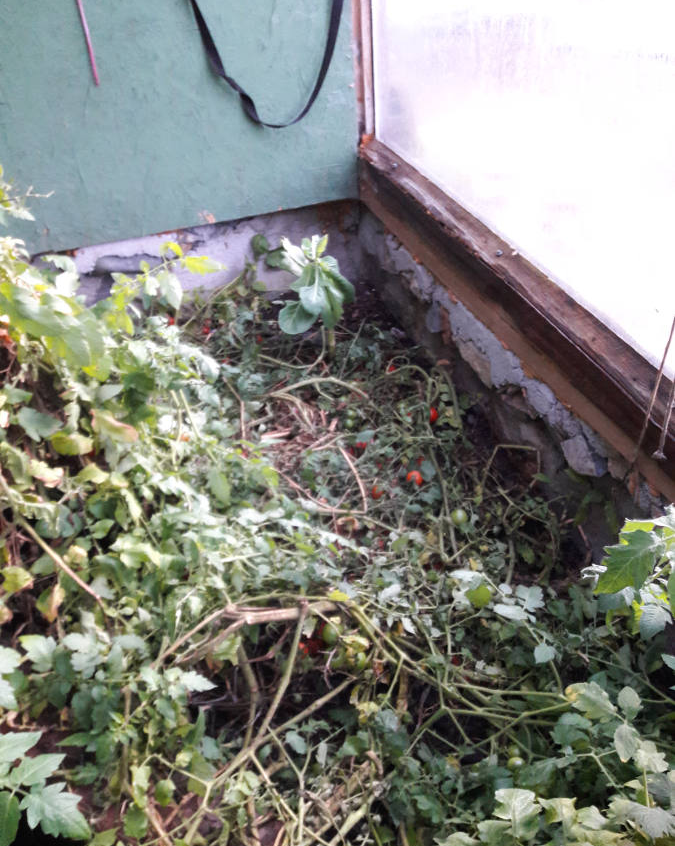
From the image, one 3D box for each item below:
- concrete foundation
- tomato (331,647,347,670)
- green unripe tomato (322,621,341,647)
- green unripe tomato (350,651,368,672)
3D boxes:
[{"bbox_3d":[-0.170,-0.087,1.982,1.210,0.340,1.810,-13,38,-11],"label":"concrete foundation"},{"bbox_3d":[0.002,0.437,1.351,0.036,0.039,0.036,-3,37,2],"label":"tomato"},{"bbox_3d":[-0.009,0.399,1.373,0.038,0.043,0.038,-3,37,2],"label":"green unripe tomato"},{"bbox_3d":[0.041,0.444,1.348,0.036,0.039,0.036,-3,37,2],"label":"green unripe tomato"}]

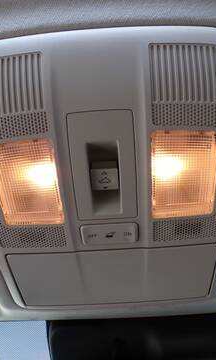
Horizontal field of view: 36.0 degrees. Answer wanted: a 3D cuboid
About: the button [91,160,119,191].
[{"bbox_3d":[-0.003,-0.003,0.252,0.021,0.010,0.020,-3,-65,3],"label":"button"}]

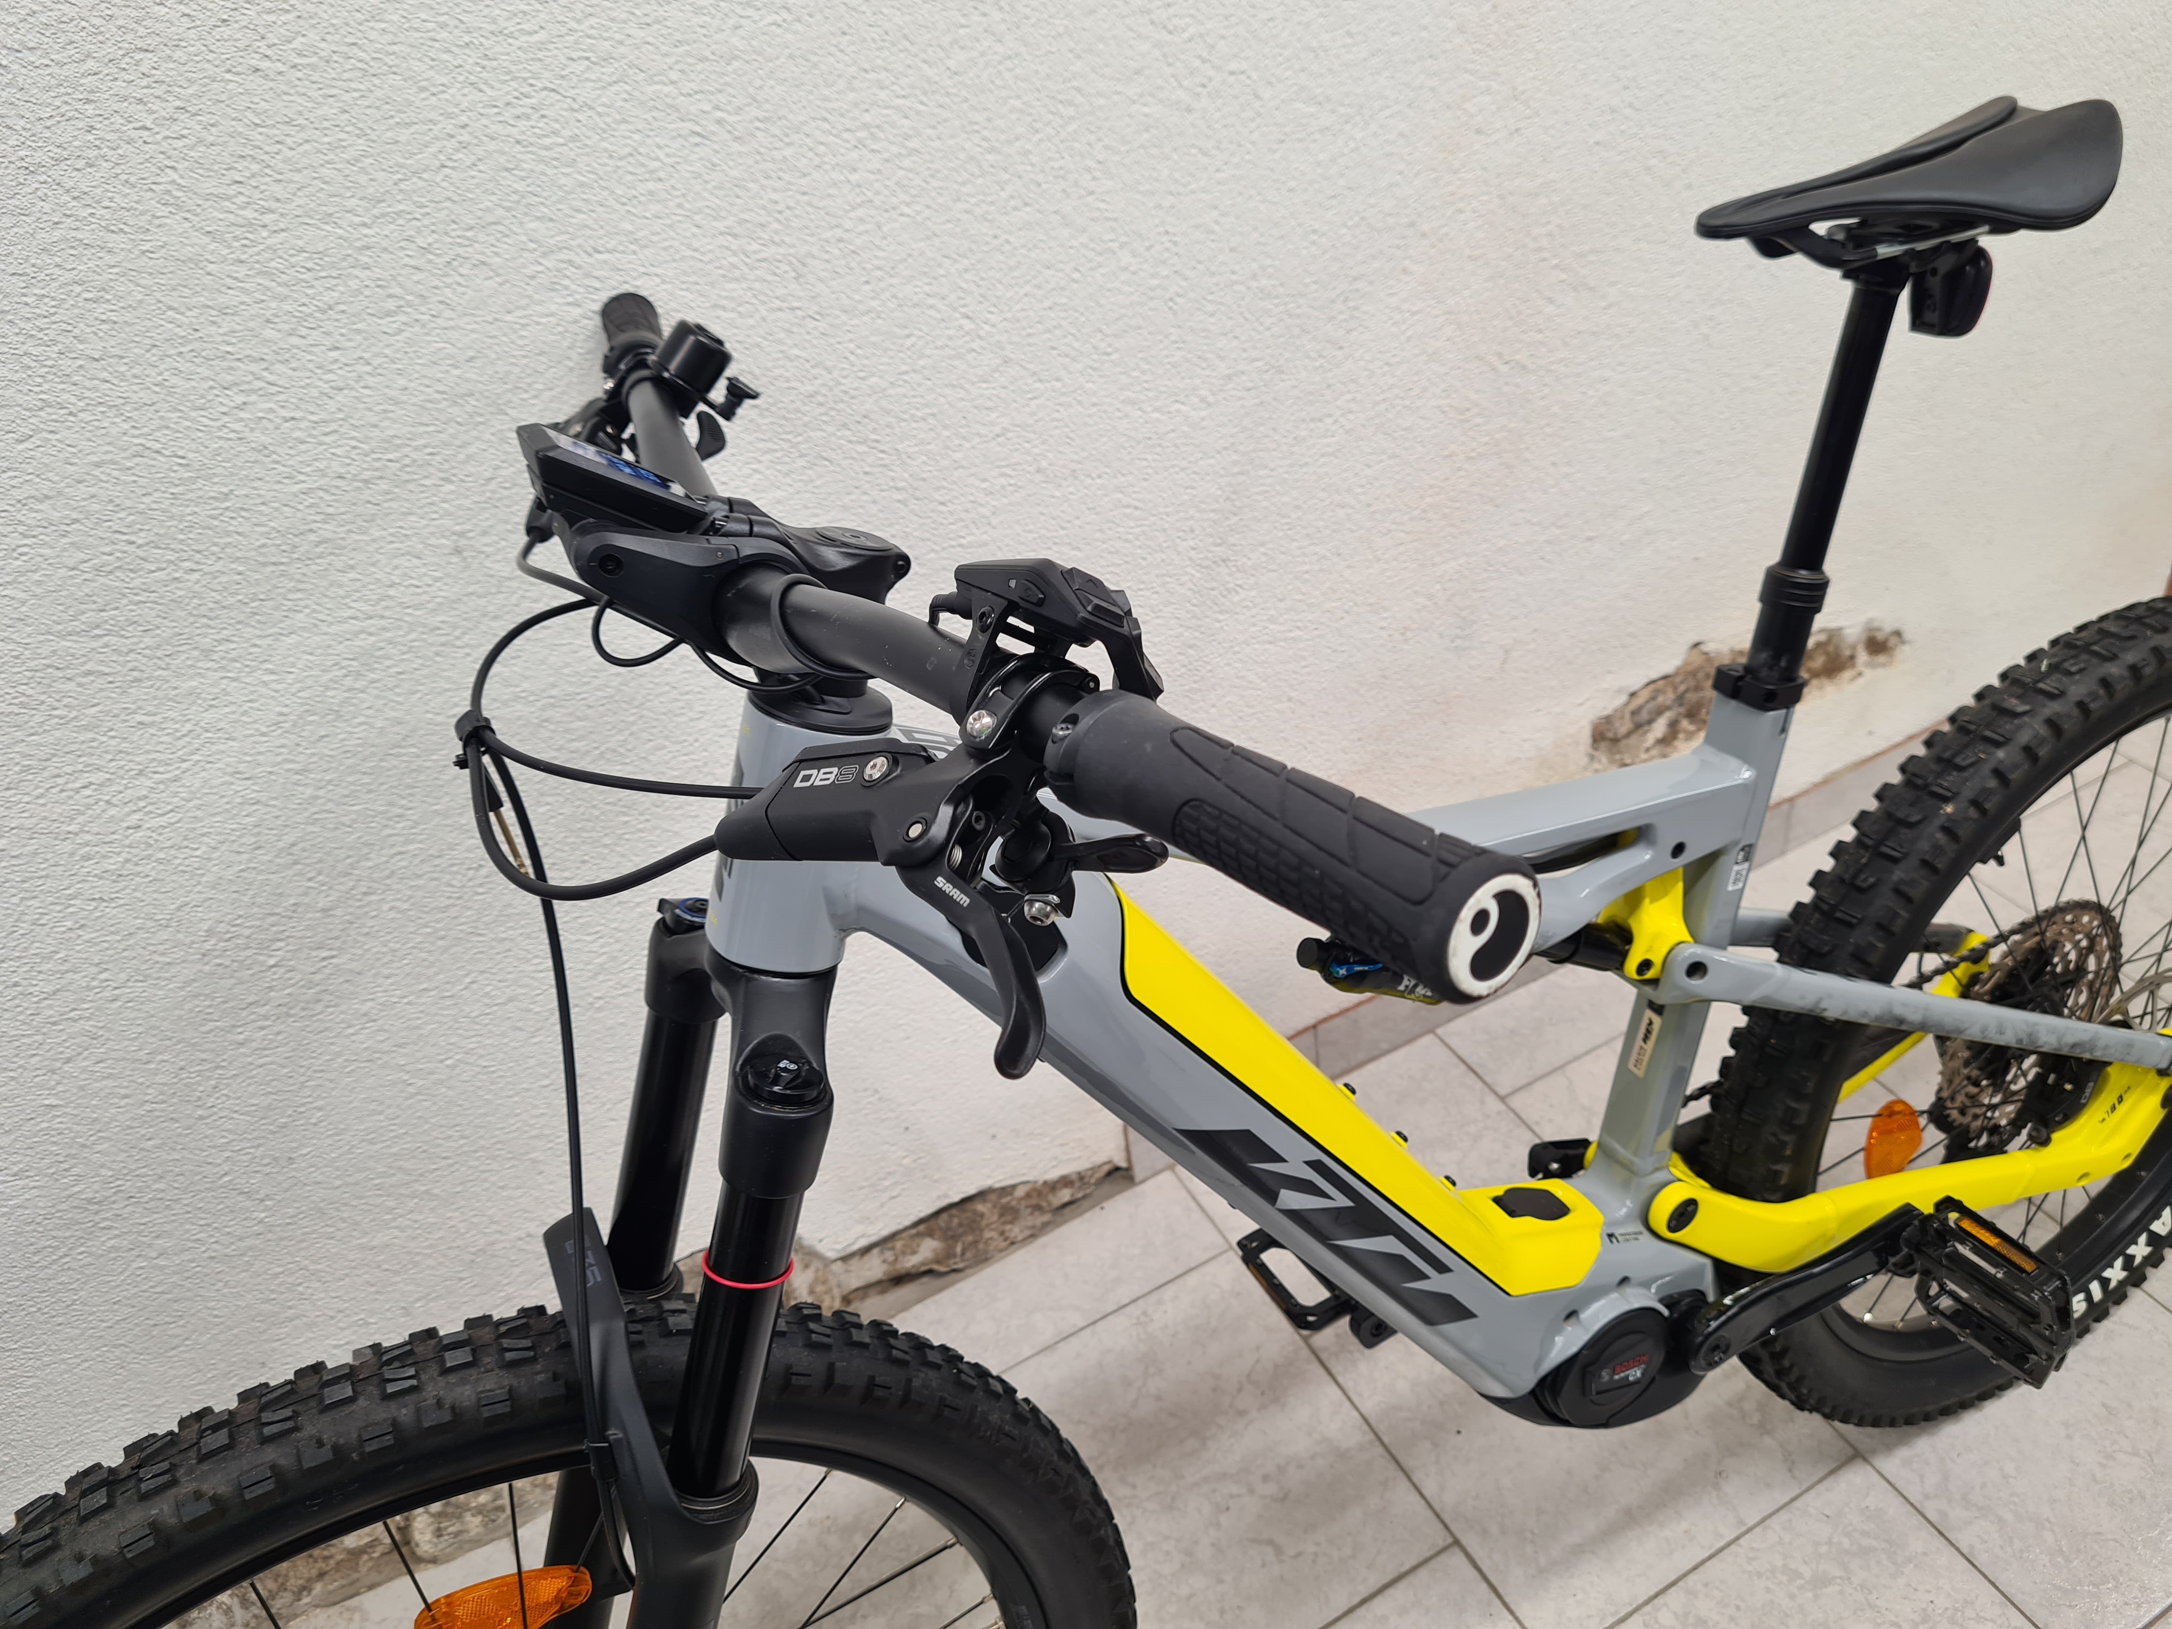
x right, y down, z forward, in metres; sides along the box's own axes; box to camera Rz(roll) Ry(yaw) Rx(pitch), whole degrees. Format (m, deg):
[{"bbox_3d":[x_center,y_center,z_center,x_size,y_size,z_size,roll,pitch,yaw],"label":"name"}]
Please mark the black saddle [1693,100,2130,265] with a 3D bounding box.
[{"bbox_3d":[0.432,-0.332,0.877,0.272,0.062,0.145,-22,31,-18],"label":"black saddle"}]

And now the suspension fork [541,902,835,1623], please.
[{"bbox_3d":[-0.237,0.341,0.829,0.120,0.600,0.192,4,20,-30],"label":"suspension fork"}]

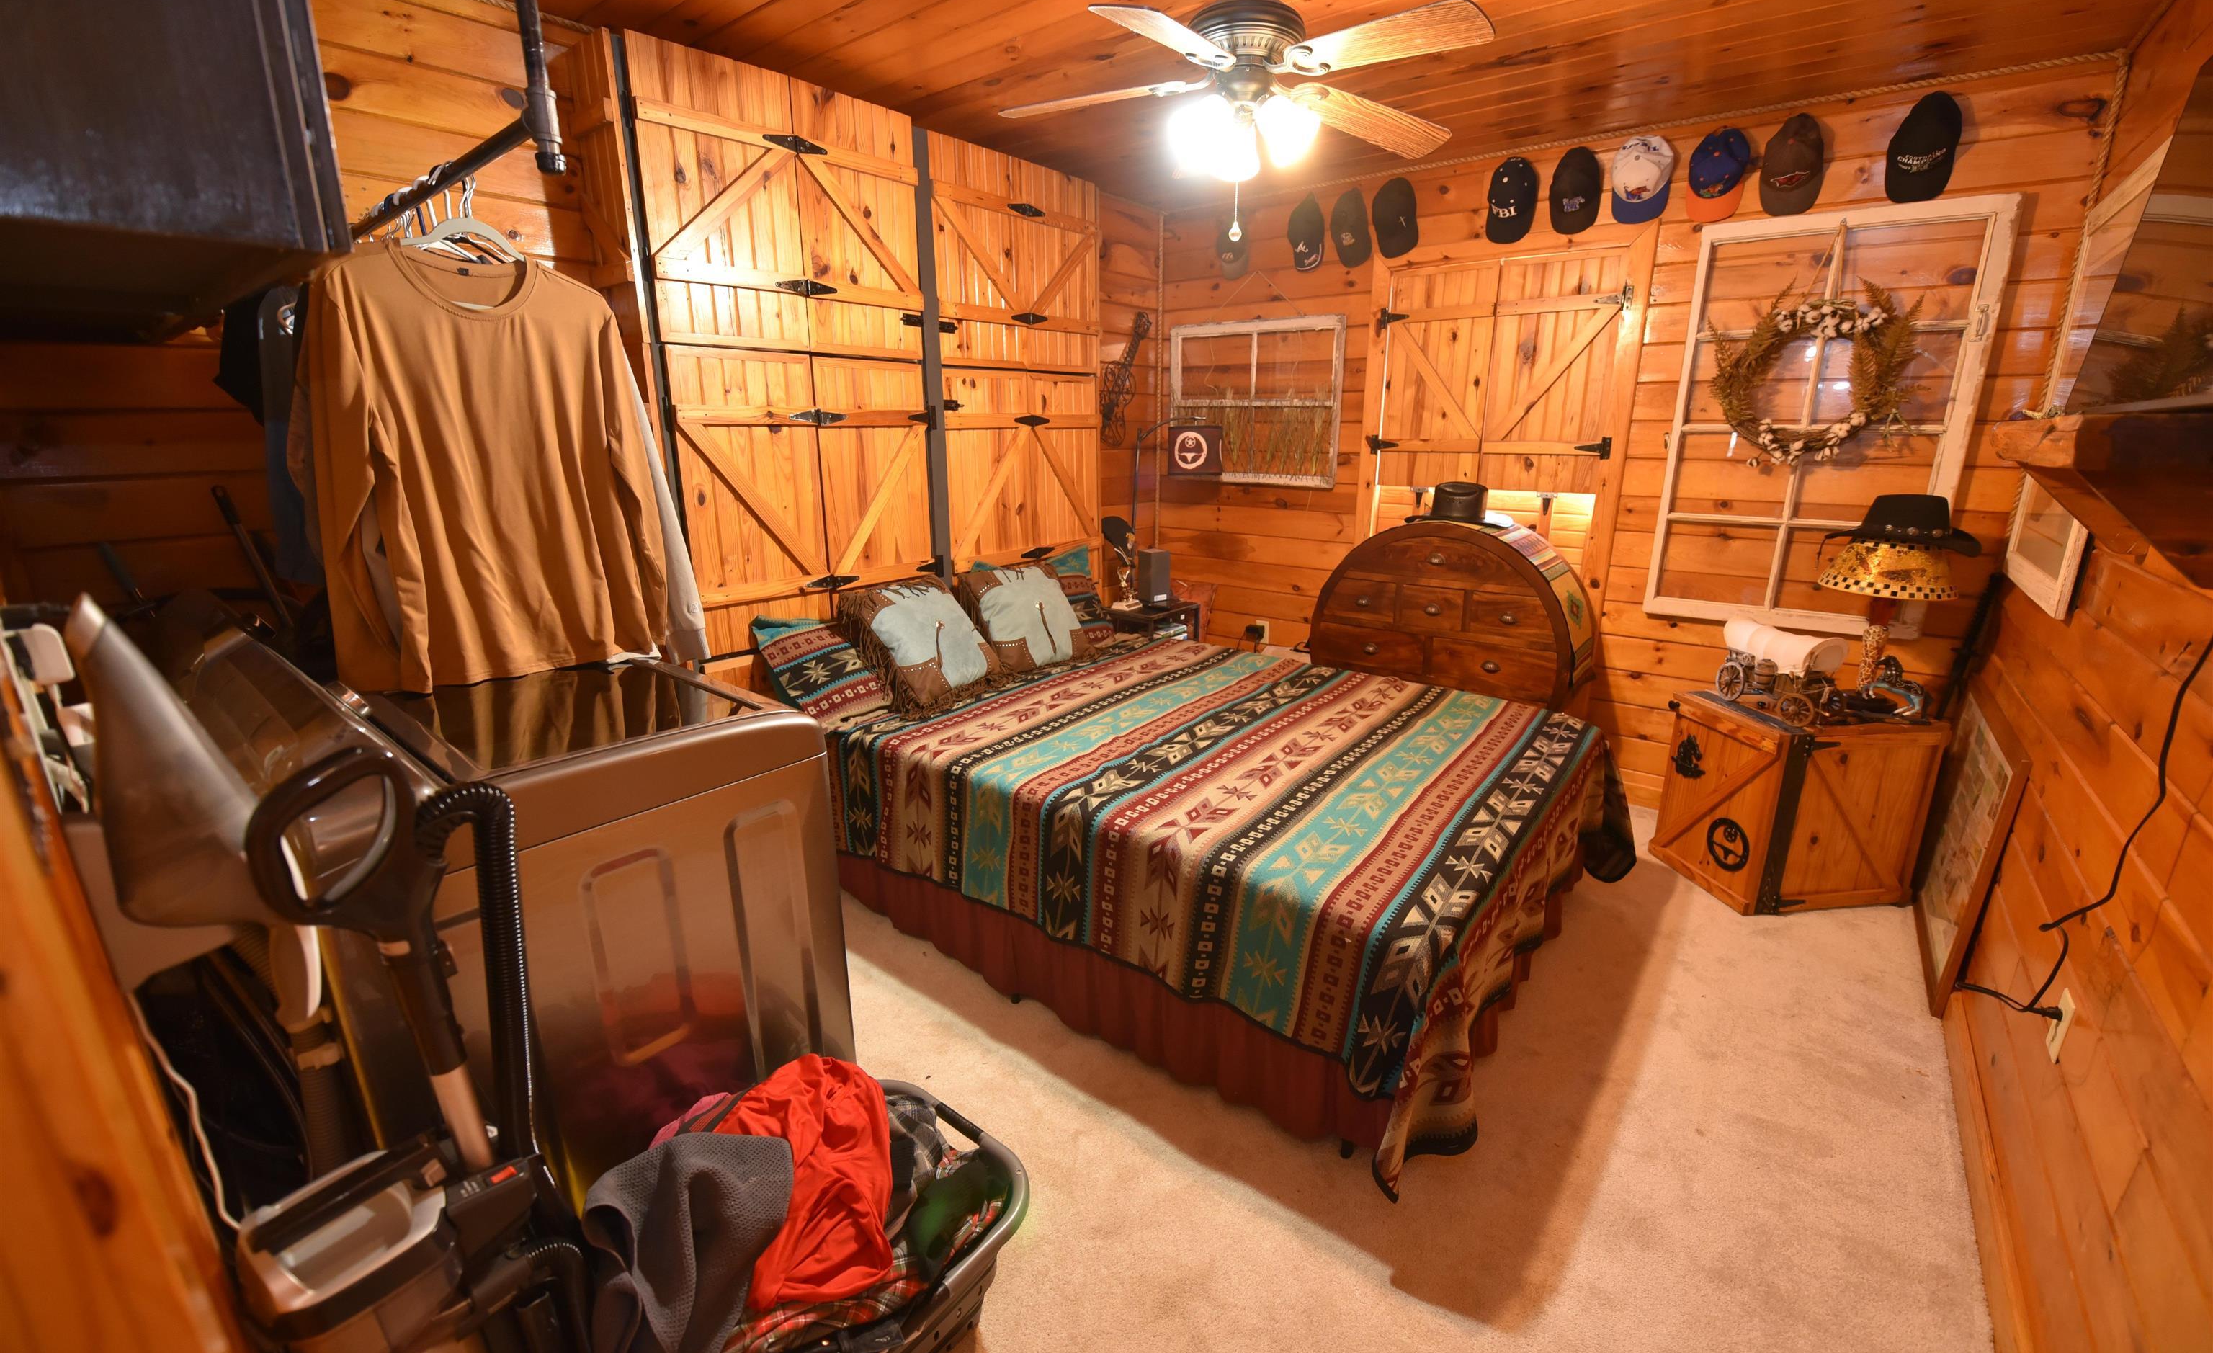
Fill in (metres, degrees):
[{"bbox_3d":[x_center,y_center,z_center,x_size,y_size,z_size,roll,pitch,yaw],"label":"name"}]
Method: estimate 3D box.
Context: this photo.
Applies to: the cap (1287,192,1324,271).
[{"bbox_3d":[0.817,-1.868,3.611,0.155,0.276,0.120,13,21,38],"label":"cap"}]

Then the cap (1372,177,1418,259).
[{"bbox_3d":[1.178,-1.859,3.491,0.165,0.260,0.125,12,12,37],"label":"cap"}]

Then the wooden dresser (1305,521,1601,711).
[{"bbox_3d":[1.333,-0.059,3.395,0.930,1.115,0.460,11,19,35],"label":"wooden dresser"}]

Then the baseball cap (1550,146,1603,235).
[{"bbox_3d":[1.690,-1.745,3.090,0.165,0.260,0.125,12,12,37],"label":"baseball cap"}]

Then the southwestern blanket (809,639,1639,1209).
[{"bbox_3d":[0.260,0.399,2.773,2.102,0.632,1.521,12,20,37],"label":"southwestern blanket"}]

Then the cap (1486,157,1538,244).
[{"bbox_3d":[1.448,-1.726,3.109,0.170,0.276,0.120,13,21,38],"label":"cap"}]

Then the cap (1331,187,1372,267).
[{"bbox_3d":[0.974,-1.826,3.488,0.165,0.281,0.120,13,21,38],"label":"cap"}]

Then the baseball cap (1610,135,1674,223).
[{"bbox_3d":[1.849,-1.713,2.964,0.172,0.250,0.125,12,12,37],"label":"baseball cap"}]

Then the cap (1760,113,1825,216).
[{"bbox_3d":[2.077,-1.564,2.621,0.170,0.276,0.120,13,21,38],"label":"cap"}]

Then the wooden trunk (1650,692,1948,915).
[{"bbox_3d":[2.234,0.391,2.821,0.554,0.589,0.428,-2,16,-6],"label":"wooden trunk"}]

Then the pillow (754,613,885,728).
[{"bbox_3d":[-0.778,-0.081,2.851,0.600,0.390,0.150,-19,-11,-48],"label":"pillow"}]

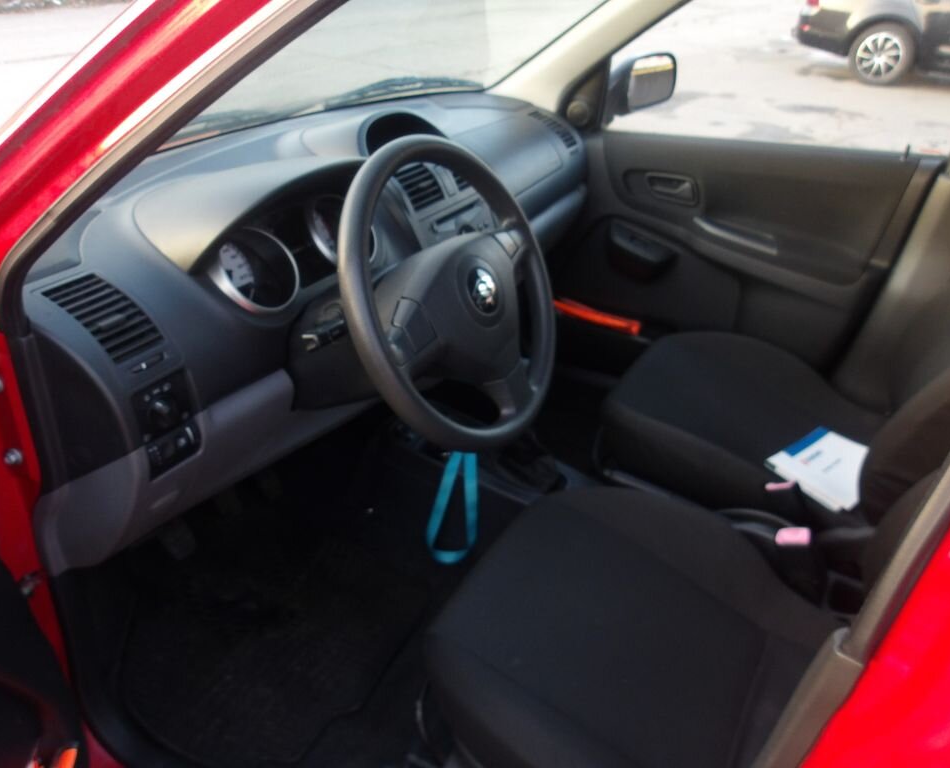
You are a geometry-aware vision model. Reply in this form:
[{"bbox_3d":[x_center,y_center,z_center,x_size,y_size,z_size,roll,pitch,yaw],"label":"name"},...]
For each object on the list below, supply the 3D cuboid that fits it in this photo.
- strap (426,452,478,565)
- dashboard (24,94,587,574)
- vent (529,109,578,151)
[{"bbox_3d":[-0.034,0.194,1.265,0.072,0.200,0.030,3,30,-1],"label":"strap"},{"bbox_3d":[-0.156,-0.246,1.385,0.410,0.480,1.320,19,34,23],"label":"dashboard"},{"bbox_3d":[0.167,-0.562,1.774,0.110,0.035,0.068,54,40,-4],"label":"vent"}]

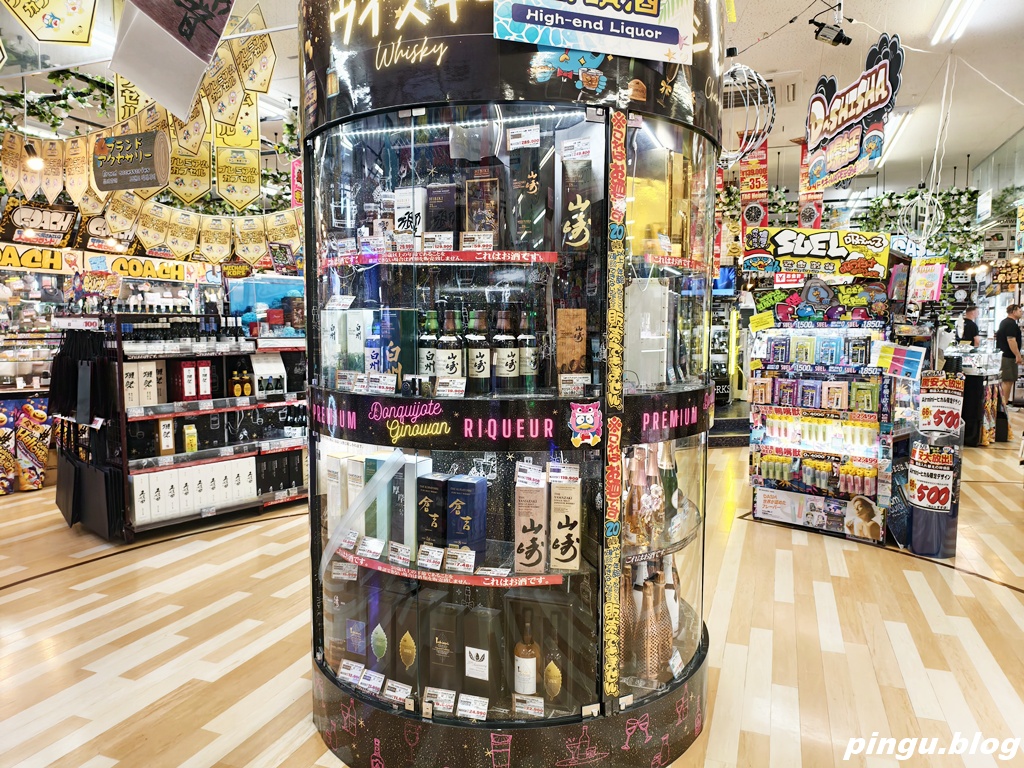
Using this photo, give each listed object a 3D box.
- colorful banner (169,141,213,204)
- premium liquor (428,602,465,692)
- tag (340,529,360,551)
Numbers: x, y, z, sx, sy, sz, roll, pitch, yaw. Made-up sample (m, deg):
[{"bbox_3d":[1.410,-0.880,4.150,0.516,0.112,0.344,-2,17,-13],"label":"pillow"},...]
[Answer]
[{"bbox_3d":[-2.005,-1.321,4.250,0.272,0.400,0.010,-1,6,-8],"label":"colorful banner"},{"bbox_3d":[-0.212,0.898,2.301,0.094,0.282,0.093,2,5,19],"label":"premium liquor"},{"bbox_3d":[-0.613,0.569,2.526,0.105,0.071,0.005,4,-18,40],"label":"tag"}]

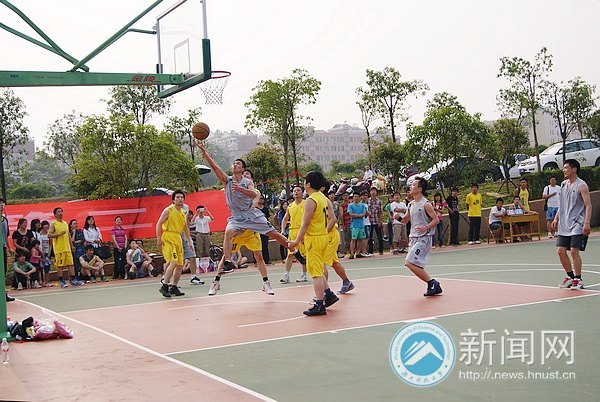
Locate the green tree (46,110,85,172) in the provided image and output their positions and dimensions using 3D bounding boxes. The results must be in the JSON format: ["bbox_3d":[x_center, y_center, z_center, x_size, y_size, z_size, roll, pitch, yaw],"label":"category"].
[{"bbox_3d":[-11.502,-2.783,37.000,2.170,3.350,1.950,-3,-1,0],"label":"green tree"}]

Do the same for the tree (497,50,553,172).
[{"bbox_3d":[9.307,-3.756,31.000,2.230,5.240,2.010,-3,-1,0],"label":"tree"}]

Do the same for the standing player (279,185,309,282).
[{"bbox_3d":[-0.064,0.593,13.700,0.550,1.770,0.420,-4,-1,14],"label":"standing player"}]

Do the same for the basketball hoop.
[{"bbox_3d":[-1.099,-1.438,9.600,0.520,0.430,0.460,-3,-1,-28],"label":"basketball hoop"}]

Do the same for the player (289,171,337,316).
[{"bbox_3d":[0.162,0.529,9.350,0.580,1.740,0.500,-4,-1,21],"label":"player"}]

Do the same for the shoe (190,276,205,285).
[{"bbox_3d":[-1.965,1.524,14.400,0.300,0.130,0.110,-4,-1,30],"label":"shoe"}]

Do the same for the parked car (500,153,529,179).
[{"bbox_3d":[12.255,-1.883,41.000,1.800,1.470,4.500,-4,-1,30],"label":"parked car"}]

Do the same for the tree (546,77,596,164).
[{"bbox_3d":[10.483,-2.722,29.000,1.900,4.100,1.900,-4,-1,0],"label":"tree"}]

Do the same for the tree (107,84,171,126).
[{"bbox_3d":[-5.483,-1.714,25.500,2.400,4.500,2.400,-4,-1,0],"label":"tree"}]

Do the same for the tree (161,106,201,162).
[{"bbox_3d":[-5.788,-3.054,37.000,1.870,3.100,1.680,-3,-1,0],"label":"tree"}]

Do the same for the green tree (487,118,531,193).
[{"bbox_3d":[8.228,-1.767,29.500,1.650,2.950,1.480,-3,-1,0],"label":"green tree"}]

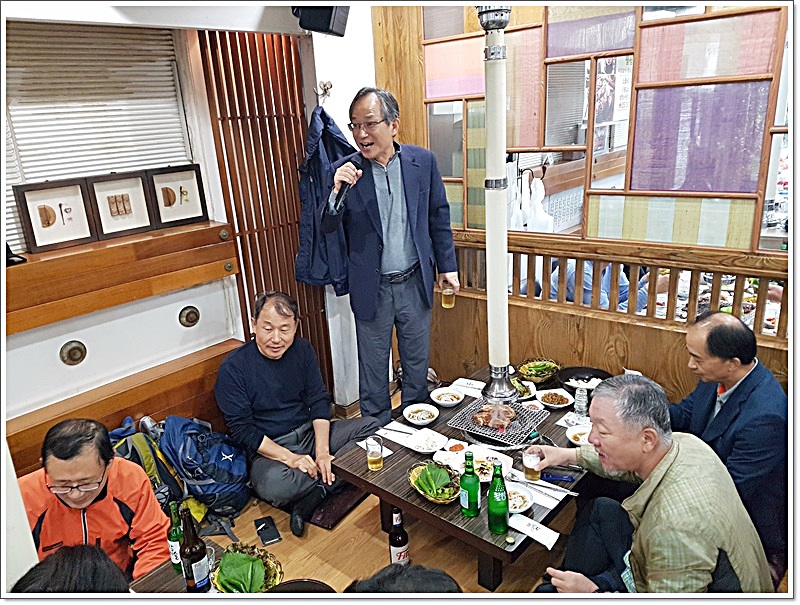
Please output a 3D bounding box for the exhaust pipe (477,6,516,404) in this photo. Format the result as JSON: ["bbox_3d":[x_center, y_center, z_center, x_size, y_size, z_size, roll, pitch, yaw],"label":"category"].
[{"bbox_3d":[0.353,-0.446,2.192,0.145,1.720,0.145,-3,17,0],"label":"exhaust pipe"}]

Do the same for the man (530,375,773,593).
[{"bbox_3d":[0.595,0.635,1.569,0.740,0.880,0.610,6,19,27],"label":"man"}]

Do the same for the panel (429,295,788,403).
[{"bbox_3d":[0.880,0.321,2.952,1.950,0.600,0.070,11,22,39],"label":"panel"}]

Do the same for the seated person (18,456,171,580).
[{"bbox_3d":[-0.930,0.660,1.828,0.620,0.820,0.680,-14,20,-30],"label":"seated person"}]

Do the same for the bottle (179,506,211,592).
[{"bbox_3d":[-0.567,0.671,1.629,0.071,0.264,0.071,-7,17,-12],"label":"bottle"}]

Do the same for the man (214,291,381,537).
[{"bbox_3d":[-0.425,0.384,2.555,0.760,0.860,0.720,-10,18,-20],"label":"man"}]

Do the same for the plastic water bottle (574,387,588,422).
[{"bbox_3d":[0.729,0.407,2.418,0.056,0.140,0.056,-3,17,0],"label":"plastic water bottle"}]

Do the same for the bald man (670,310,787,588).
[{"bbox_3d":[1.096,0.436,2.094,0.760,0.860,0.640,4,19,22],"label":"bald man"}]

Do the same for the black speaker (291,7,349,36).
[{"bbox_3d":[-0.292,-1.230,2.501,0.160,0.220,0.125,19,16,20],"label":"black speaker"}]

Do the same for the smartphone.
[{"bbox_3d":[-0.523,0.900,2.390,0.074,0.010,0.160,-11,19,-23],"label":"smartphone"}]

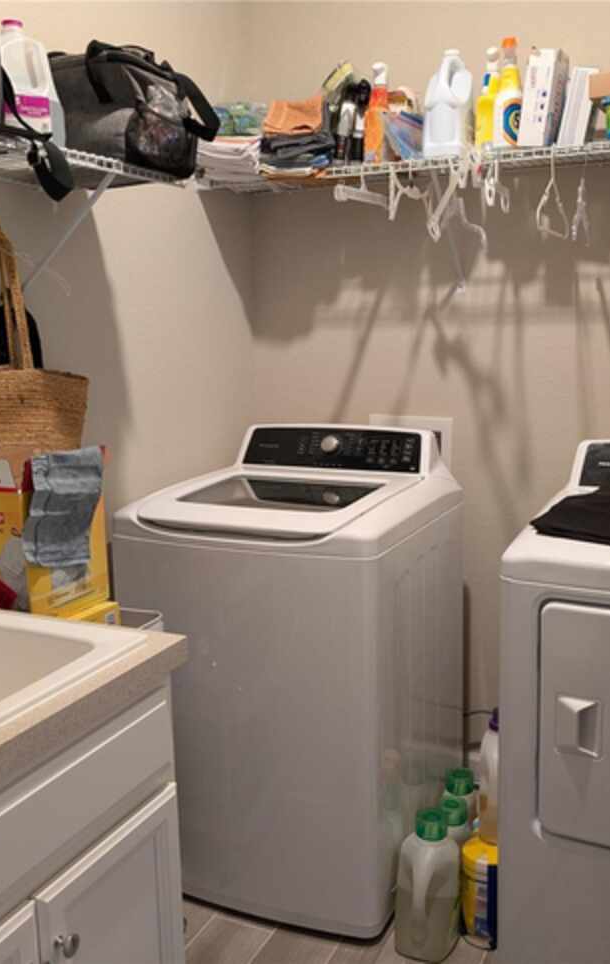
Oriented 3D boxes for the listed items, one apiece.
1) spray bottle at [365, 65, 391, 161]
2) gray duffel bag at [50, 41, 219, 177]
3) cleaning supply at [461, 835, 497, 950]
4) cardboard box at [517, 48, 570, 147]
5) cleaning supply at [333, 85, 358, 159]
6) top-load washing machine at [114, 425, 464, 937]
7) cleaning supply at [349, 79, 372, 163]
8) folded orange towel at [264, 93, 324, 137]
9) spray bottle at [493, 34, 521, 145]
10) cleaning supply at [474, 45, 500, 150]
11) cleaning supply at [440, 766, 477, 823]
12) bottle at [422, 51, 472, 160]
[{"bbox_3d":[0.192,-0.955,2.327,0.068,0.258,0.092,1,10,15],"label":"spray bottle"},{"bbox_3d":[-0.433,-0.853,2.110,0.340,0.265,0.270,3,10,24],"label":"gray duffel bag"},{"bbox_3d":[0.421,0.947,2.064,0.106,0.213,0.106,-1,10,6],"label":"cleaning supply"},{"bbox_3d":[0.669,-1.061,2.489,0.075,0.245,0.125,11,13,28],"label":"cardboard box"},{"bbox_3d":[0.116,-0.940,2.384,0.060,0.213,0.063,1,10,14],"label":"cleaning supply"},{"bbox_3d":[0.001,0.446,2.372,0.683,1.114,0.686,3,11,24],"label":"top-load washing machine"},{"bbox_3d":[0.150,-0.936,2.325,0.058,0.217,0.060,3,11,24],"label":"cleaning supply"},{"bbox_3d":[-0.008,-1.005,2.477,0.160,0.090,0.190,2,10,21],"label":"folded orange towel"},{"bbox_3d":[0.515,-0.932,2.145,0.089,0.257,0.068,3,11,24],"label":"spray bottle"},{"bbox_3d":[0.532,-1.087,2.553,0.075,0.300,0.095,4,11,31],"label":"cleaning supply"},{"bbox_3d":[0.391,0.862,2.221,0.130,0.295,0.120,3,10,24],"label":"cleaning supply"},{"bbox_3d":[0.367,-0.943,2.234,0.119,0.254,0.110,3,11,24],"label":"bottle"}]

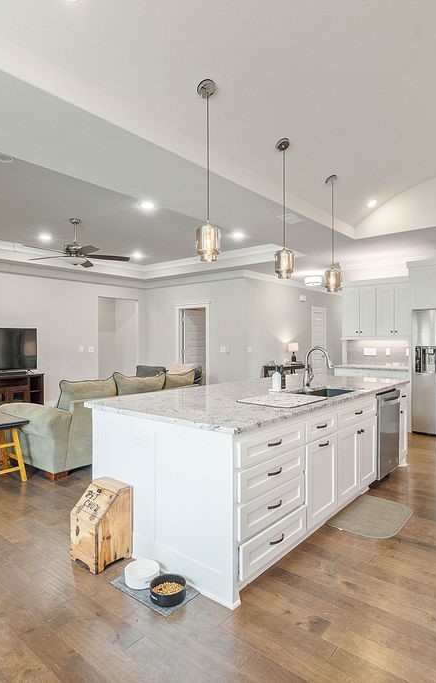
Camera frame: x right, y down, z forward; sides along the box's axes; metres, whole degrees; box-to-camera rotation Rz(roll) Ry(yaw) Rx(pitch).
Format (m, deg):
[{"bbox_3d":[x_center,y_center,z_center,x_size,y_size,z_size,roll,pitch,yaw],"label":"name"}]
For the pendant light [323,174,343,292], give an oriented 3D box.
[{"bbox_3d":[1.253,-1.168,4.338,0.168,1.271,0.168,0,0,40],"label":"pendant light"}]

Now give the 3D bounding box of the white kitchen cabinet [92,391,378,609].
[{"bbox_3d":[0.304,0.891,3.178,1.230,0.878,2.160,0,0,40],"label":"white kitchen cabinet"}]

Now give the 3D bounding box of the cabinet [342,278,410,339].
[{"bbox_3d":[2.589,-0.497,6.392,1.131,0.947,0.345,0,0,40],"label":"cabinet"}]

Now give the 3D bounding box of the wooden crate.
[{"bbox_3d":[-0.720,1.119,2.458,0.264,0.443,0.251,0,0,40],"label":"wooden crate"}]

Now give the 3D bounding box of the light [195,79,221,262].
[{"bbox_3d":[-0.066,-1.182,2.753,0.175,1.270,0.175,0,0,0],"label":"light"}]

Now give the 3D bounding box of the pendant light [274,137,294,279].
[{"bbox_3d":[0.593,-1.181,3.548,0.168,1.252,0.168,0,0,0],"label":"pendant light"}]

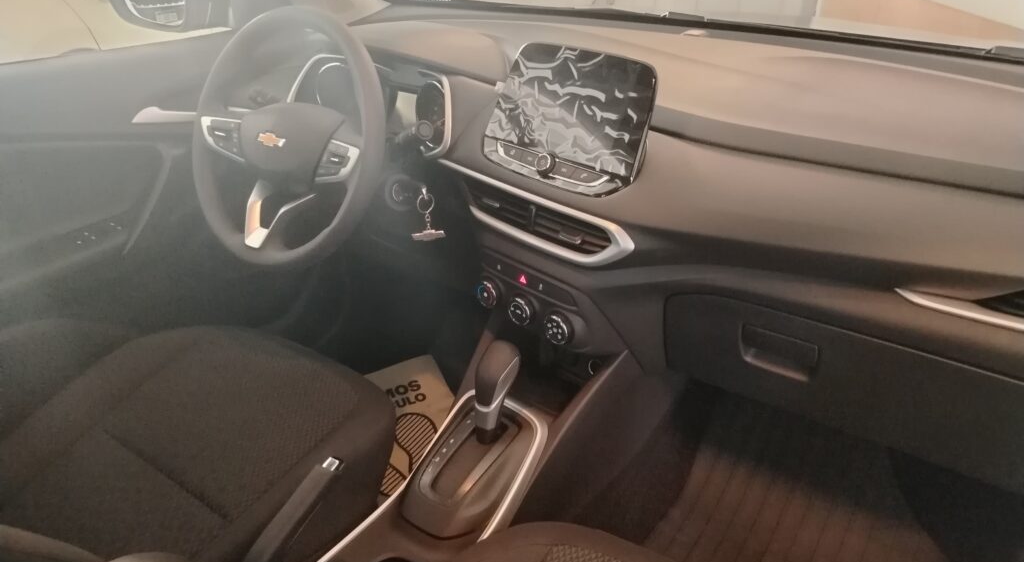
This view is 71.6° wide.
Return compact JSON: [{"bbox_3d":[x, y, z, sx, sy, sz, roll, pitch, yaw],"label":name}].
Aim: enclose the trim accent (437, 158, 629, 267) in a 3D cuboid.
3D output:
[{"bbox_3d":[0.018,-0.096,0.982,0.350,0.090,0.040,20,9,38],"label":"trim accent"}]

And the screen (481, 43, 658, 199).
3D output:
[{"bbox_3d":[0.076,-0.224,0.954,0.230,0.158,0.035,21,6,39],"label":"screen"}]

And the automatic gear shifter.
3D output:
[{"bbox_3d":[-0.025,0.150,0.970,0.045,0.140,0.056,14,18,30],"label":"automatic gear shifter"}]

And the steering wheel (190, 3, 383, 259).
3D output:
[{"bbox_3d":[-0.325,-0.207,1.030,0.370,0.370,0.095,14,5,29],"label":"steering wheel"}]

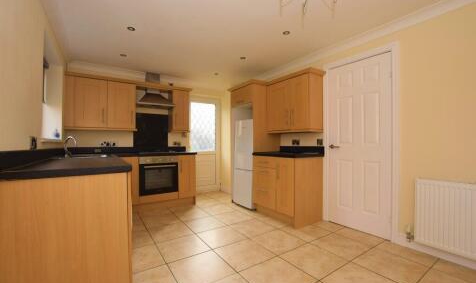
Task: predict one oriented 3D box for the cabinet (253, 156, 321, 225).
[{"bbox_3d":[0.705,0.656,2.942,0.557,0.867,0.812,0,-1,-34],"label":"cabinet"}]

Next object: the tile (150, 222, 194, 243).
[{"bbox_3d":[-0.815,1.103,2.410,0.442,0.010,0.444,0,-1,-34],"label":"tile"}]

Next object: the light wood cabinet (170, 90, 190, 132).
[{"bbox_3d":[-1.109,-0.557,3.759,0.302,0.773,0.317,0,-1,-34],"label":"light wood cabinet"}]

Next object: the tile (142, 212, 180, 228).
[{"bbox_3d":[-1.091,1.114,2.815,0.445,0.010,0.445,1,-2,-35],"label":"tile"}]

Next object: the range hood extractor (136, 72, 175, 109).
[{"bbox_3d":[-1.444,-0.902,3.454,0.594,0.639,0.456,0,-1,-34],"label":"range hood extractor"}]

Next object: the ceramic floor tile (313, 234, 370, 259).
[{"bbox_3d":[1.062,1.080,2.050,0.445,0.010,0.434,0,-1,-34],"label":"ceramic floor tile"}]

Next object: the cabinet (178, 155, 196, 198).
[{"bbox_3d":[-1.030,0.625,3.641,0.287,0.743,0.544,0,-1,-34],"label":"cabinet"}]

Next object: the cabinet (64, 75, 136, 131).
[{"bbox_3d":[-2.096,-0.556,3.090,0.889,0.753,0.317,0,-1,-34],"label":"cabinet"}]

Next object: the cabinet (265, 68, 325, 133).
[{"bbox_3d":[0.835,-0.537,3.101,0.309,0.861,0.878,1,-2,-34],"label":"cabinet"}]

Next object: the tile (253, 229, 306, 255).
[{"bbox_3d":[0.436,1.099,2.202,0.445,0.010,0.445,1,-2,-35],"label":"tile"}]

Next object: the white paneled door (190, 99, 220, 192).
[{"bbox_3d":[-0.730,0.091,4.311,0.828,2.107,0.070,1,-2,-34],"label":"white paneled door"}]

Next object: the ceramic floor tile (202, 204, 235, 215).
[{"bbox_3d":[-0.353,1.126,3.329,0.445,0.010,0.445,1,-2,-35],"label":"ceramic floor tile"}]

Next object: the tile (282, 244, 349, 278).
[{"bbox_3d":[0.689,1.080,1.813,0.442,0.010,0.435,0,-1,-34],"label":"tile"}]

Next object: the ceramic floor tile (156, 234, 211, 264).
[{"bbox_3d":[-0.569,1.095,2.063,0.445,0.010,0.445,1,-2,-35],"label":"ceramic floor tile"}]

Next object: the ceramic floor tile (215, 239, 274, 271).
[{"bbox_3d":[0.066,1.088,1.921,0.444,0.010,0.436,0,-1,-34],"label":"ceramic floor tile"}]

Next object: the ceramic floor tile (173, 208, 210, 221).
[{"bbox_3d":[-0.722,1.120,3.072,0.445,0.010,0.445,1,-2,-35],"label":"ceramic floor tile"}]

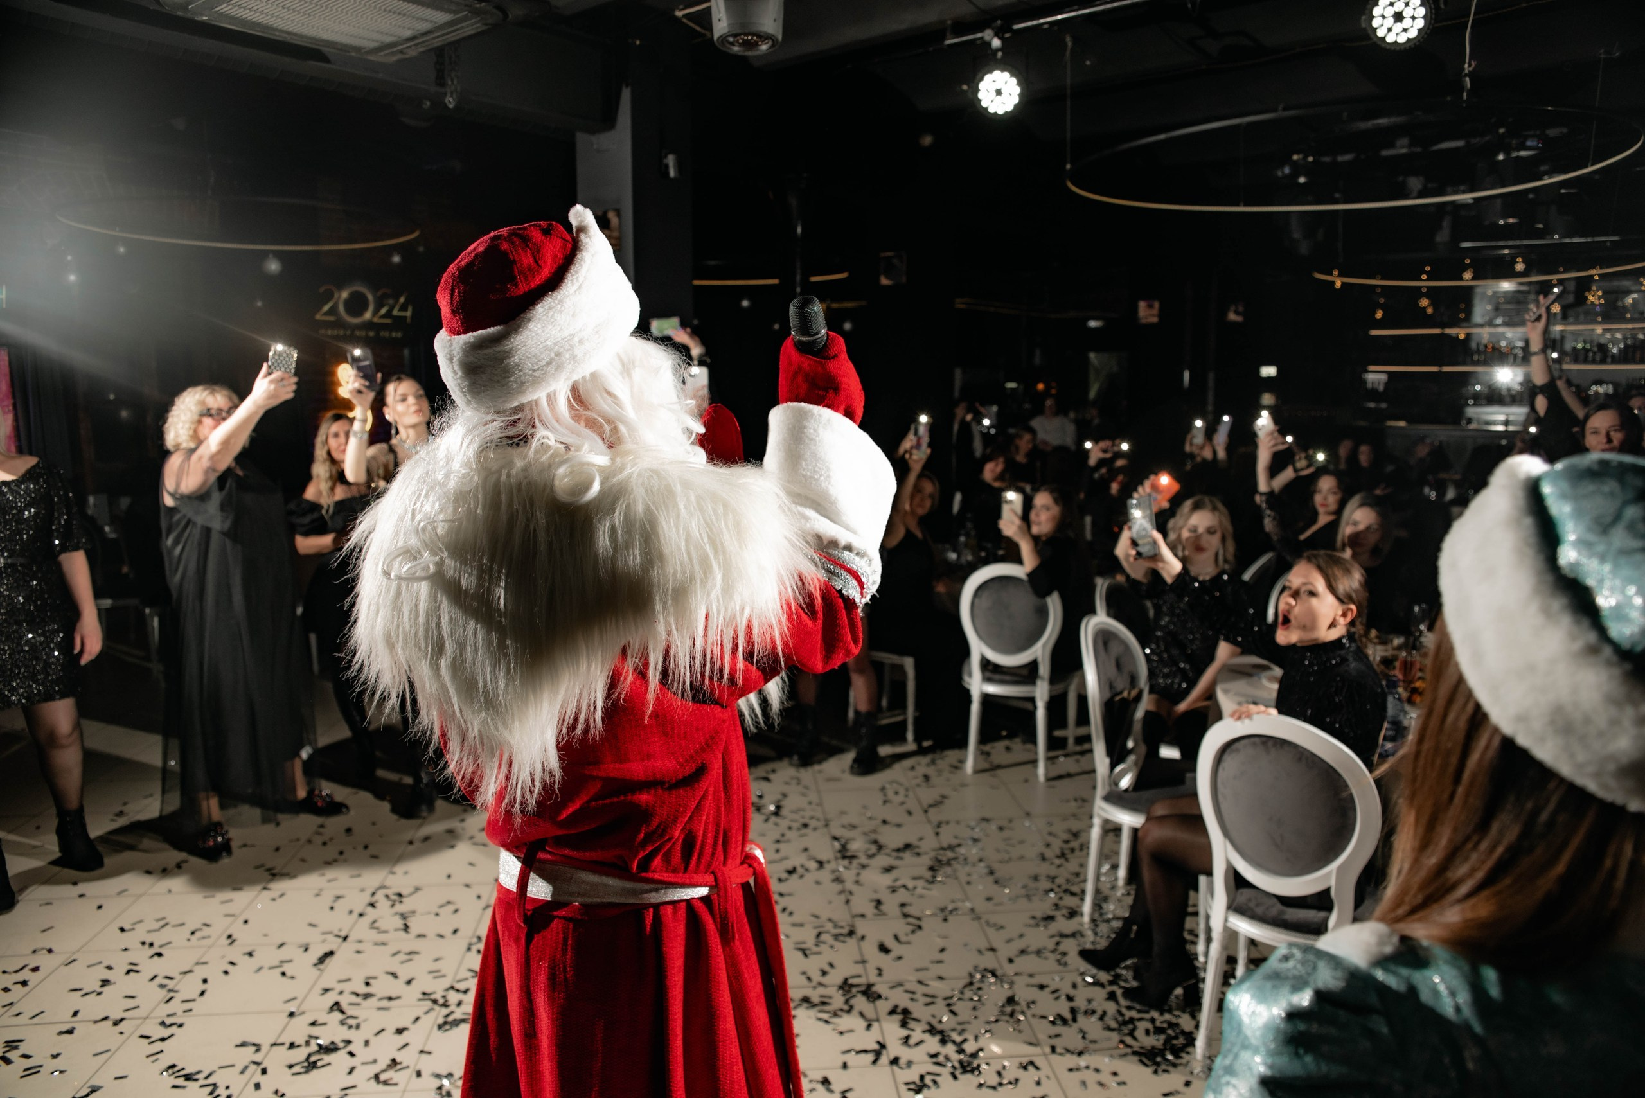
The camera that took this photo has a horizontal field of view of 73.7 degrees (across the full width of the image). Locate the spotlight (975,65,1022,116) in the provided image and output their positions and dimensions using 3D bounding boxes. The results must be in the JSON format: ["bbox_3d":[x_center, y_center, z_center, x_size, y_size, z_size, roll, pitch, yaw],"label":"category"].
[{"bbox_3d":[0.733,-1.898,4.550,0.210,0.220,0.170,1,22,12],"label":"spotlight"}]

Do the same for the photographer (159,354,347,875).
[{"bbox_3d":[-2.261,0.200,4.362,0.650,1.800,0.560,5,9,32],"label":"photographer"}]

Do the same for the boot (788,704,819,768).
[{"bbox_3d":[-0.083,0.865,5.186,0.110,0.255,0.260,2,8,19],"label":"boot"}]

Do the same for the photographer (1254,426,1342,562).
[{"bbox_3d":[2.432,0.169,5.527,0.580,1.500,0.650,4,9,29],"label":"photographer"}]

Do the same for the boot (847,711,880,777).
[{"bbox_3d":[0.204,0.879,5.075,0.110,0.255,0.260,2,8,19],"label":"boot"}]

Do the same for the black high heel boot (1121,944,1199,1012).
[{"bbox_3d":[0.950,1.179,3.075,0.220,0.180,0.090,1,8,9],"label":"black high heel boot"}]

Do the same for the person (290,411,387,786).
[{"bbox_3d":[-2.141,0.199,4.975,0.520,1.640,0.420,-5,9,-30],"label":"person"}]

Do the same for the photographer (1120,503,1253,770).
[{"bbox_3d":[1.407,0.469,4.171,0.580,1.290,0.750,3,8,22],"label":"photographer"}]

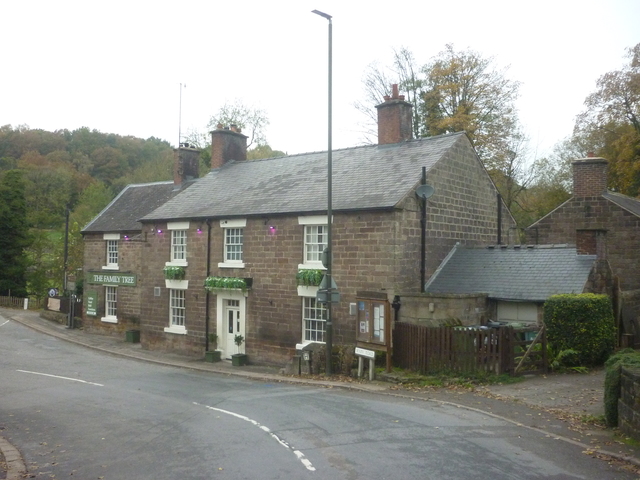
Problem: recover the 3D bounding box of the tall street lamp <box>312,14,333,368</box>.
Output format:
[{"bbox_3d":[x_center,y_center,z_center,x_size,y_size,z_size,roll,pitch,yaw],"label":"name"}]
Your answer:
[{"bbox_3d":[0.083,-1.435,18.513,0.300,11.100,0.820,-1,-2,43],"label":"tall street lamp"}]

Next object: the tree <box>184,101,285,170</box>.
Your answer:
[{"bbox_3d":[-6.706,-2.705,48.111,8.500,16.500,8.000,1,-2,-11],"label":"tree"}]

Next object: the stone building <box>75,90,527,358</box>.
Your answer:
[{"bbox_3d":[-1.969,-0.707,28.977,19.300,11.000,10.200,-1,-2,38],"label":"stone building"}]

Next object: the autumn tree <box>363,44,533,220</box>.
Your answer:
[{"bbox_3d":[7.779,-3.506,38.127,10.500,17.500,10.000,0,-2,9],"label":"autumn tree"}]

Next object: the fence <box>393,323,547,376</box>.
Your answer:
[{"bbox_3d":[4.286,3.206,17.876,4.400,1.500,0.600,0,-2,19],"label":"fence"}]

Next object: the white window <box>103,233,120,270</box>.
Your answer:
[{"bbox_3d":[-10.226,0.577,29.966,1.450,1.810,0.220,-1,-2,38],"label":"white window"}]

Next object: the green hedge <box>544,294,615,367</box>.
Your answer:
[{"bbox_3d":[7.263,2.523,17.044,1.800,2.000,1.400,0,-2,17],"label":"green hedge"}]

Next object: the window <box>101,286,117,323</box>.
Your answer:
[{"bbox_3d":[-10.347,3.155,29.979,1.400,1.834,0.220,-1,-2,38],"label":"window"}]

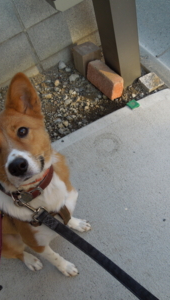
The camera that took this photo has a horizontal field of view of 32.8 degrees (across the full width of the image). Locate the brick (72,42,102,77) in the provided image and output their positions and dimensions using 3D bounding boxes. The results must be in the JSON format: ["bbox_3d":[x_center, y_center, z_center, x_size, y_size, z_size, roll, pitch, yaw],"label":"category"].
[{"bbox_3d":[0.011,-0.465,1.482,0.104,0.119,0.095,-31,51,-19],"label":"brick"}]

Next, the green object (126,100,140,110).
[{"bbox_3d":[0.221,-0.213,1.339,0.042,0.010,0.042,-28,57,-11],"label":"green object"}]

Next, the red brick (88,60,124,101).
[{"bbox_3d":[0.098,-0.344,1.403,0.063,0.097,0.210,-22,51,-23],"label":"red brick"}]

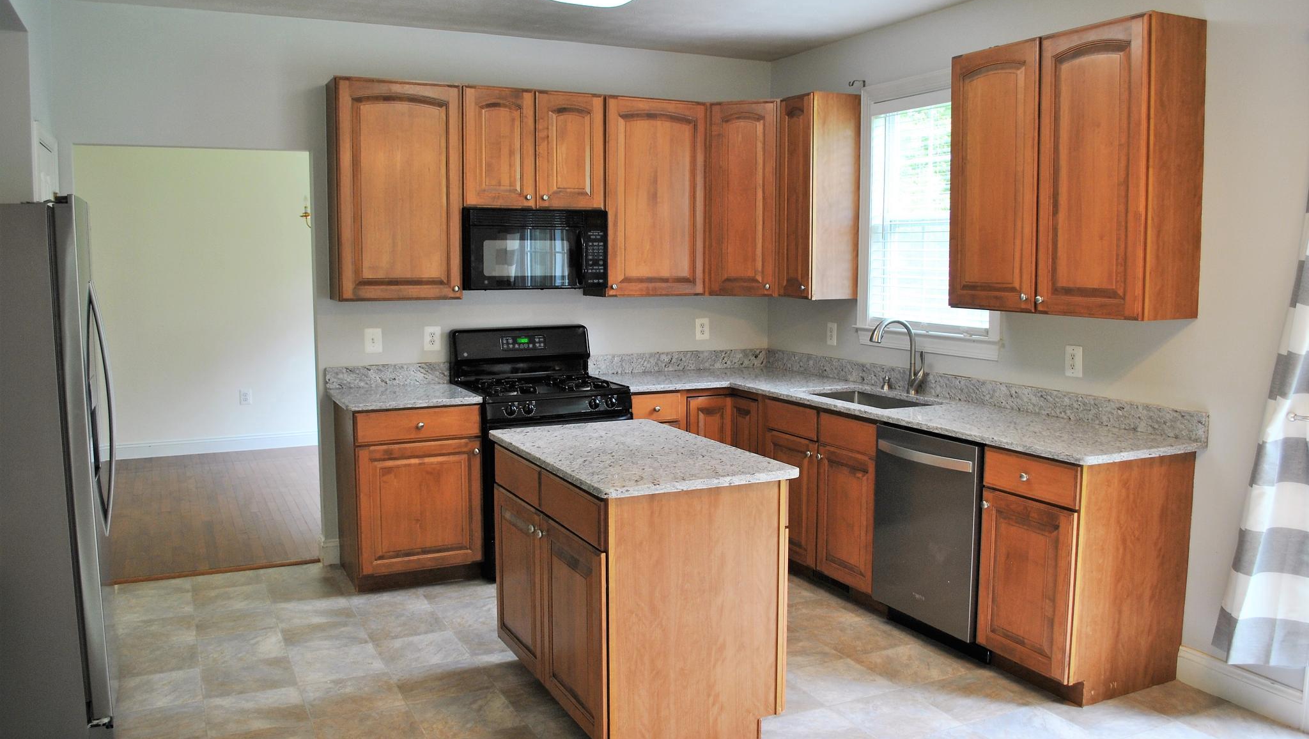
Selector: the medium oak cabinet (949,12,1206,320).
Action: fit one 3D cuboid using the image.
[{"bbox_3d":[1.612,-0.749,3.850,0.327,1.052,0.932,-3,7,-26],"label":"medium oak cabinet"}]

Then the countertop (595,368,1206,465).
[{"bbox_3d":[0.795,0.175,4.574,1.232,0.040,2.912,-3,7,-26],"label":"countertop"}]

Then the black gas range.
[{"bbox_3d":[-0.587,0.402,5.133,0.767,1.200,0.670,-3,7,-26],"label":"black gas range"}]

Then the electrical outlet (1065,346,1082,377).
[{"bbox_3d":[1.715,-0.031,4.026,0.012,0.120,0.082,-3,7,-26],"label":"electrical outlet"}]

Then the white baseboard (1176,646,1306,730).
[{"bbox_3d":[2.070,1.123,3.477,0.018,0.137,0.461,-3,7,-26],"label":"white baseboard"}]

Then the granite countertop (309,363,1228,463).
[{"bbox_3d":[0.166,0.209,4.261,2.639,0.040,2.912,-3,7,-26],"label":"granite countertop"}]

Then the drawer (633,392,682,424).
[{"bbox_3d":[-0.096,0.173,5.328,0.277,0.149,0.500,-3,7,-26],"label":"drawer"}]

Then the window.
[{"bbox_3d":[1.335,-0.748,4.765,0.100,1.332,1.020,-3,7,-26],"label":"window"}]

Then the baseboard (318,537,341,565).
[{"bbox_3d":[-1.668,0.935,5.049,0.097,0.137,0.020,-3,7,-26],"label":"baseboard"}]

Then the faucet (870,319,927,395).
[{"bbox_3d":[1.171,-0.054,4.718,0.295,0.376,0.125,-3,7,-26],"label":"faucet"}]

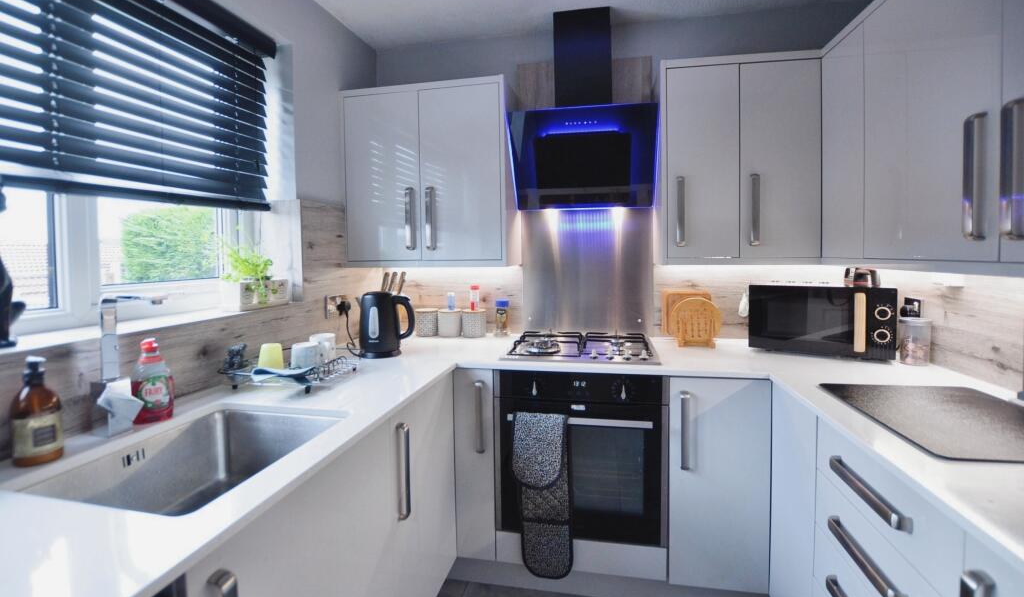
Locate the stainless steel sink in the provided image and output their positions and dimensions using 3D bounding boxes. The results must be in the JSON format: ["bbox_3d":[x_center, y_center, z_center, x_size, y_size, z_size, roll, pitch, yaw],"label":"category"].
[{"bbox_3d":[-0.605,0.401,0.862,0.383,0.190,0.432,1,5,11],"label":"stainless steel sink"}]

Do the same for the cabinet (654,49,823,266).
[{"bbox_3d":[0.869,-0.520,1.725,0.545,0.760,0.326,1,5,11],"label":"cabinet"}]

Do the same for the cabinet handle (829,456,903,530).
[{"bbox_3d":[0.702,0.380,0.843,0.030,0.022,0.222,1,5,11],"label":"cabinet handle"}]

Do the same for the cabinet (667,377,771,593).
[{"bbox_3d":[0.733,0.591,1.666,0.305,0.715,0.560,1,5,11],"label":"cabinet"}]

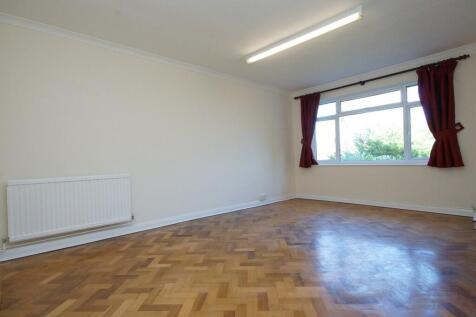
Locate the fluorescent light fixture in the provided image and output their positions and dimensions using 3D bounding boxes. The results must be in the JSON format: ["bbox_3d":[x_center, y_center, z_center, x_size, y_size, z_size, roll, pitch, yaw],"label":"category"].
[{"bbox_3d":[0.741,-1.526,2.747,1.518,0.105,0.085,-2,-1,43],"label":"fluorescent light fixture"}]

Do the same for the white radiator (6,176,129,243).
[{"bbox_3d":[-1.847,0.524,2.444,1.097,0.598,0.110,-2,-1,-37],"label":"white radiator"}]

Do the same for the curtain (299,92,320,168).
[{"bbox_3d":[1.562,-0.580,4.591,0.421,1.575,0.130,-2,-1,43],"label":"curtain"}]

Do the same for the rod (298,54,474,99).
[{"bbox_3d":[2.291,-1.404,3.904,2.700,0.058,0.080,-2,-1,43],"label":"rod"}]

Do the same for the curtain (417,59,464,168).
[{"bbox_3d":[3.057,-0.643,3.213,0.469,1.565,0.140,-2,-1,43],"label":"curtain"}]

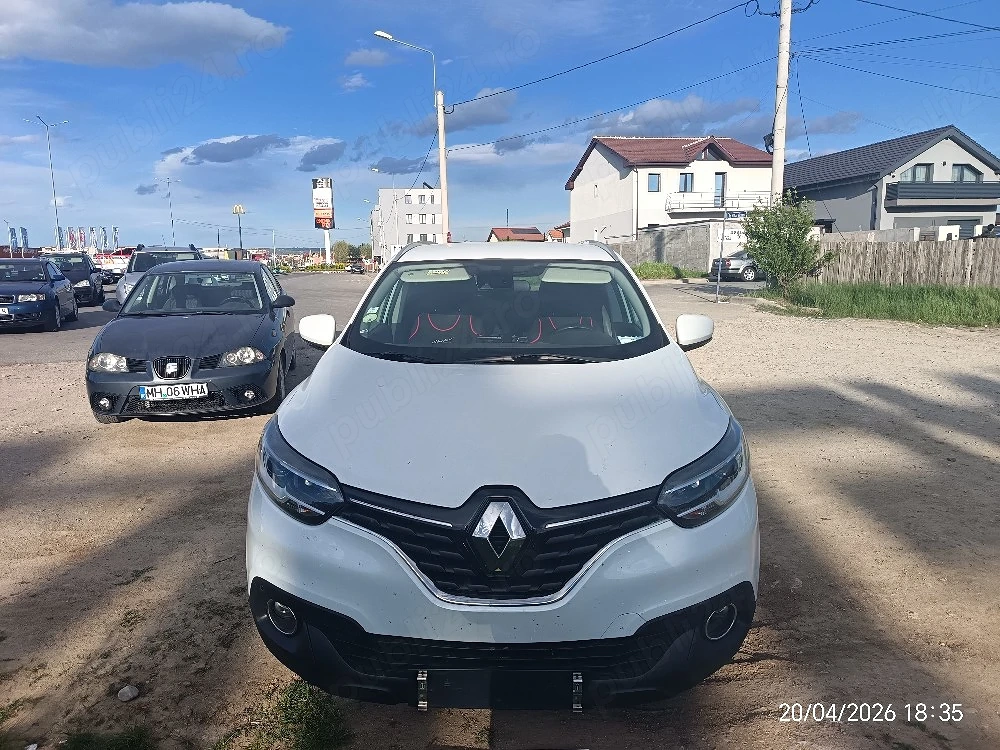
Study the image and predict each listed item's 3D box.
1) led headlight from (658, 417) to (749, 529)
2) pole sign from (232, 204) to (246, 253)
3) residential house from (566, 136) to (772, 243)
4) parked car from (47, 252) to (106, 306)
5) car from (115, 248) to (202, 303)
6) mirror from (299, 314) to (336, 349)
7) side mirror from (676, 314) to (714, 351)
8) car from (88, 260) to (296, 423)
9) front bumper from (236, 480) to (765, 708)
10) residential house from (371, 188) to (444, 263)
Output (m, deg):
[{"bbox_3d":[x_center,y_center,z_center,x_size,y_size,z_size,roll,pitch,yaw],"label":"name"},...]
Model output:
[{"bbox_3d":[0.659,0.311,2.230,0.390,0.250,0.500,0,10,1],"label":"led headlight"},{"bbox_3d":[-49.708,-27.508,132.221,2.300,10.300,0.600,-2,10,-10],"label":"pole sign"},{"bbox_3d":[12.469,-13.218,52.705,11.021,9.201,15.488,-3,11,-9],"label":"residential house"},{"bbox_3d":[-13.423,-2.989,21.506,1.780,1.490,4.250,-4,11,-24],"label":"parked car"},{"bbox_3d":[-6.732,-1.777,14.293,1.780,1.600,4.400,-5,11,-22],"label":"car"},{"bbox_3d":[-0.879,-0.211,3.436,0.200,0.180,0.160,0,10,1],"label":"mirror"},{"bbox_3d":[0.971,-0.217,3.473,0.195,0.180,0.140,-1,11,0],"label":"side mirror"},{"bbox_3d":[-3.161,-0.501,7.526,1.740,1.440,3.960,-3,10,-14],"label":"car"},{"bbox_3d":[0.003,0.630,2.208,1.780,0.620,0.560,0,10,1],"label":"front bumper"},{"bbox_3d":[-14.486,-23.458,109.587,11.300,12.200,12.000,-1,10,-4],"label":"residential house"}]

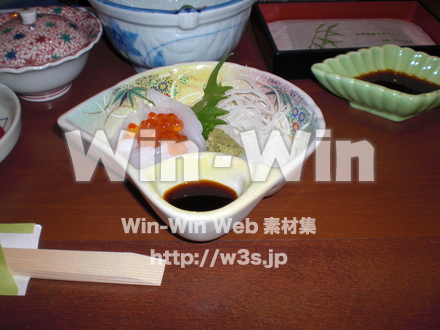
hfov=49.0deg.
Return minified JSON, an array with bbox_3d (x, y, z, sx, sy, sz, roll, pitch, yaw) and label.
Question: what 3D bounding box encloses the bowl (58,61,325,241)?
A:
[{"bbox_3d":[-0.021,-0.015,0.353,0.186,0.045,0.163,-2,41,0],"label":"bowl"}]

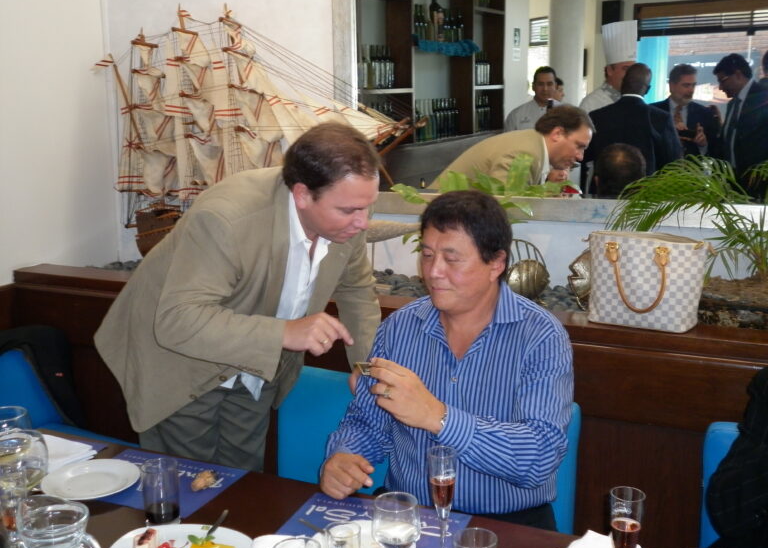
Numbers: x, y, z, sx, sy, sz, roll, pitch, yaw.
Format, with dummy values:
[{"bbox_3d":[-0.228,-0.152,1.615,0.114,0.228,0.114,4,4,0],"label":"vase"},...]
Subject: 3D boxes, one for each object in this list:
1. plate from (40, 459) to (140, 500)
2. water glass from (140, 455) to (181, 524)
[{"bbox_3d":[-0.675,0.480,1.993,0.215,0.024,0.215,-1,13,0],"label":"plate"},{"bbox_3d":[-0.466,0.460,1.813,0.076,0.125,0.076,-1,13,0],"label":"water glass"}]

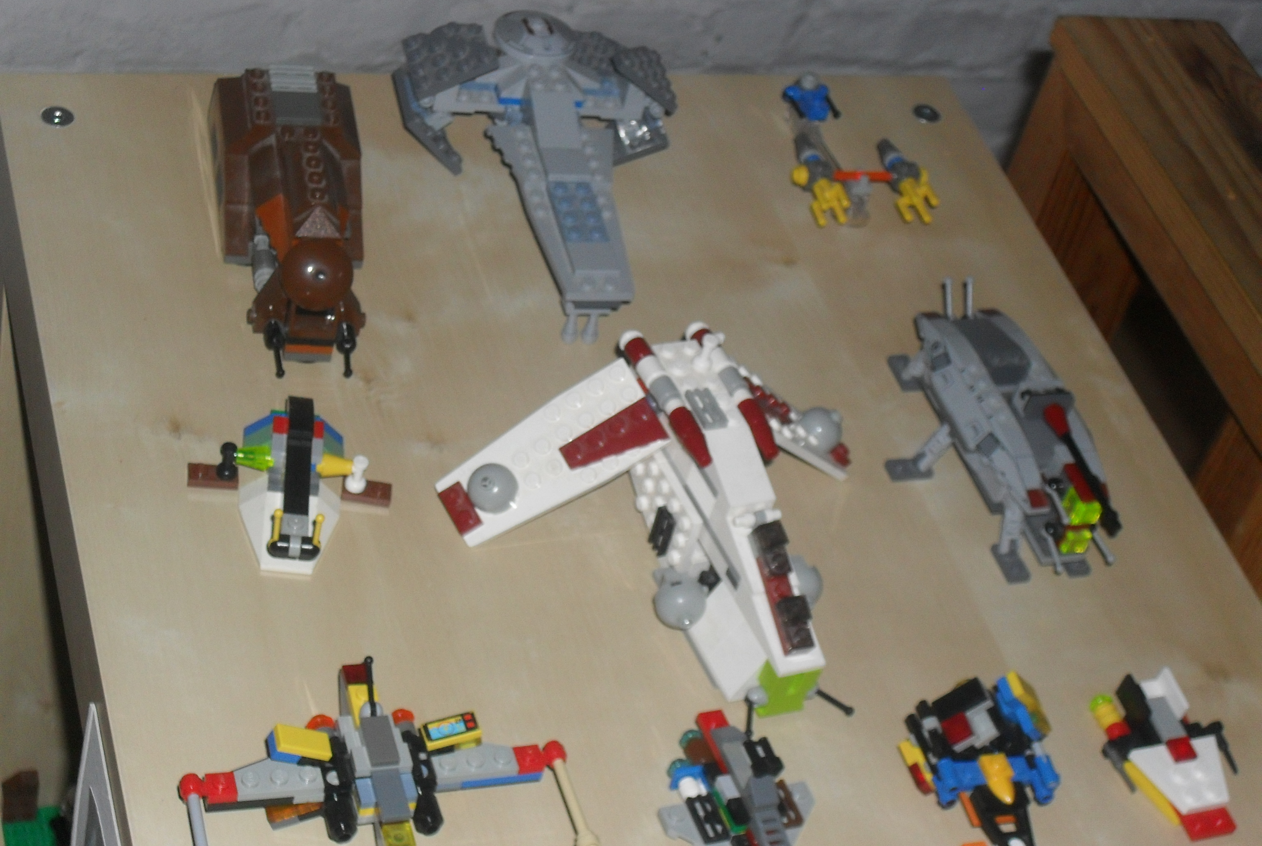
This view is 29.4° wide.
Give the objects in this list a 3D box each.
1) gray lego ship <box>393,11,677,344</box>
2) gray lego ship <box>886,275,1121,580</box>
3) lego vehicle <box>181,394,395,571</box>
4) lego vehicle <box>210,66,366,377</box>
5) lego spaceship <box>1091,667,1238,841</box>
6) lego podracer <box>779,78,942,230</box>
[{"bbox_3d":[-0.027,-0.081,0.855,0.102,0.053,0.153,0,45,-18],"label":"gray lego ship"},{"bbox_3d":[0.134,-0.001,0.826,0.086,0.049,0.134,-3,46,-20],"label":"gray lego ship"},{"bbox_3d":[-0.105,0.014,0.750,0.064,0.025,0.070,6,44,-12],"label":"lego vehicle"},{"bbox_3d":[-0.113,-0.071,0.825,0.051,0.042,0.138,1,45,-17],"label":"lego vehicle"},{"bbox_3d":[0.171,0.102,0.752,0.050,0.019,0.058,-5,47,-23],"label":"lego spaceship"},{"bbox_3d":[0.082,-0.102,0.929,0.058,0.030,0.084,-2,46,-20],"label":"lego podracer"}]

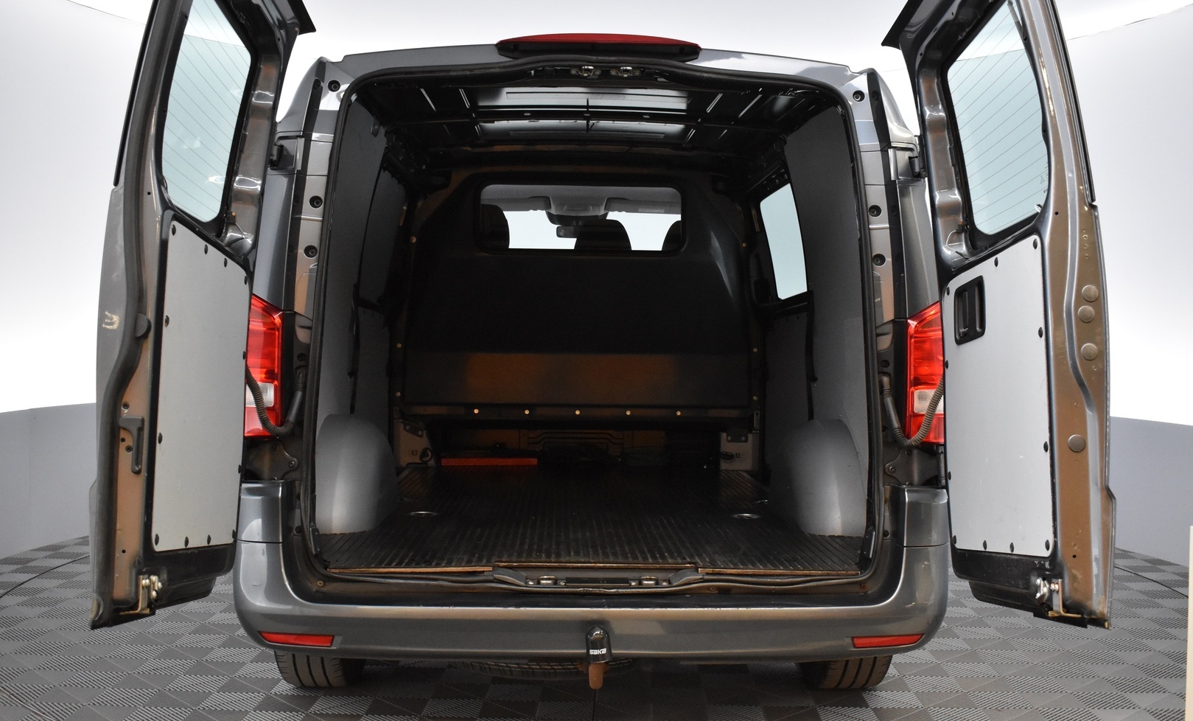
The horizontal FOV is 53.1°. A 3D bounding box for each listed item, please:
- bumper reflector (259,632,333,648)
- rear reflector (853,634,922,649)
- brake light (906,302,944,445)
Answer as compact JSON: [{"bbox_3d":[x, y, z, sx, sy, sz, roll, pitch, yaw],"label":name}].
[{"bbox_3d":[-0.696,0.649,2.770,0.176,0.034,0.035,1,1,14],"label":"bumper reflector"},{"bbox_3d":[0.685,0.663,2.810,0.172,0.034,0.035,0,1,-18],"label":"rear reflector"},{"bbox_3d":[0.834,0.027,2.985,0.150,0.375,0.160,1,1,-10],"label":"brake light"}]

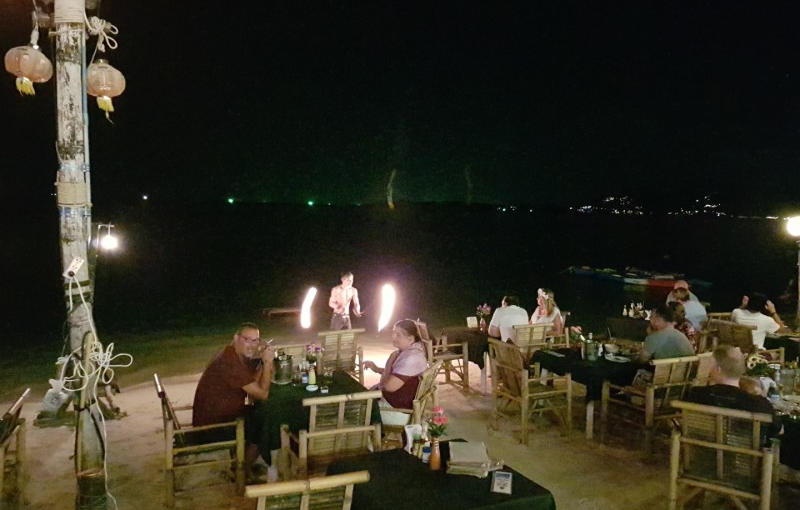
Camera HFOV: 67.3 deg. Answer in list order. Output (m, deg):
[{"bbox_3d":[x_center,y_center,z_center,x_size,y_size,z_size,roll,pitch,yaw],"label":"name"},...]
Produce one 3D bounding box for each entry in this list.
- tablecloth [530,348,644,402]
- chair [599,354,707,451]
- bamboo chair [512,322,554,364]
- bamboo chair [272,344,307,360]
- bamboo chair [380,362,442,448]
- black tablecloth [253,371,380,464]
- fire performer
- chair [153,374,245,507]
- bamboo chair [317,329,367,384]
[{"bbox_3d":[1.952,1.182,5.973,0.870,0.400,0.800,-1,4,-25],"label":"tablecloth"},{"bbox_3d":[2.316,1.332,5.580,0.570,0.900,0.630,-1,4,-25],"label":"chair"},{"bbox_3d":[1.480,1.270,7.287,0.590,0.935,0.600,0,5,-21],"label":"bamboo chair"},{"bbox_3d":[-1.174,1.415,6.393,0.570,0.900,0.630,0,4,-12],"label":"bamboo chair"},{"bbox_3d":[0.025,1.371,5.065,0.600,0.935,0.590,4,5,21],"label":"bamboo chair"},{"bbox_3d":[-0.780,1.327,5.121,0.890,0.480,0.940,0,5,-21],"label":"black tablecloth"},{"bbox_3d":[-0.857,1.077,9.450,0.540,1.660,0.420,1,5,-11],"label":"fire performer"},{"bbox_3d":[-1.642,1.440,4.864,0.600,0.935,0.590,0,5,-27],"label":"chair"},{"bbox_3d":[-0.659,1.320,6.898,0.570,0.900,0.630,0,4,-8],"label":"bamboo chair"}]

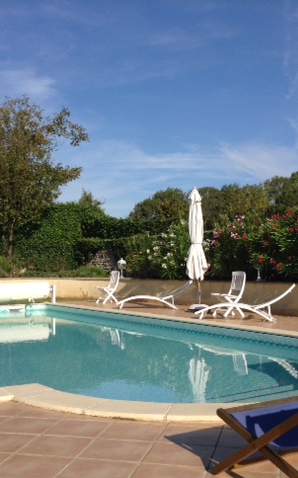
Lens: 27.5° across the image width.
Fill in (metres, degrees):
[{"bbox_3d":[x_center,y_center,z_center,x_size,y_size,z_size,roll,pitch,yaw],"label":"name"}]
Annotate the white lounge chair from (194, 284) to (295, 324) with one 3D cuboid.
[{"bbox_3d":[1.738,1.112,10.911,1.780,0.650,0.630,-1,-3,15],"label":"white lounge chair"}]

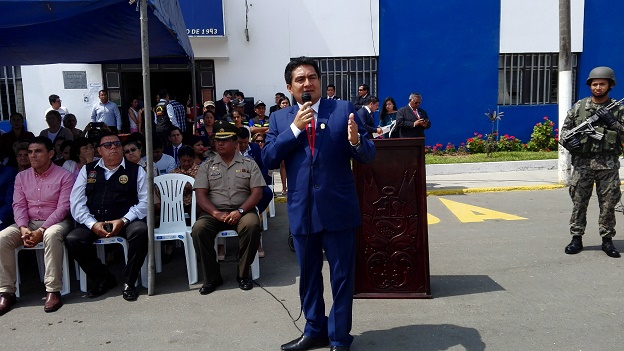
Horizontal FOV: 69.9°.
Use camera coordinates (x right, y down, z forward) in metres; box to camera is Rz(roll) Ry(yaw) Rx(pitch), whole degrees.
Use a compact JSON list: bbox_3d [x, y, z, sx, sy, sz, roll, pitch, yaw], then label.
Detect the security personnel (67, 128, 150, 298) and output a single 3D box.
[{"bbox_3d":[-1.728,0.278,3.751,0.640,1.250,0.800,-3,8,-10],"label":"security personnel"}]

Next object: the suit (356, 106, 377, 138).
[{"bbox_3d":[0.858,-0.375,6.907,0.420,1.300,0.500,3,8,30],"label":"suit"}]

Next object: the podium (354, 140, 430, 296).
[{"bbox_3d":[0.587,0.313,3.494,0.650,1.200,0.420,-1,7,3],"label":"podium"}]

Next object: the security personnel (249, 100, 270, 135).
[{"bbox_3d":[-0.851,-0.362,7.306,0.520,1.700,0.360,-2,7,-7],"label":"security personnel"}]

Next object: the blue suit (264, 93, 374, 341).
[{"bbox_3d":[0.040,0.280,2.665,0.620,1.440,0.400,0,8,10],"label":"blue suit"}]

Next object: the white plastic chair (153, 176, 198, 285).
[{"bbox_3d":[-1.216,0.457,3.878,0.490,0.840,0.530,-3,8,-10],"label":"white plastic chair"}]

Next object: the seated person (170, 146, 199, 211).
[{"bbox_3d":[-1.331,0.244,4.739,0.480,1.130,0.740,-2,7,-9],"label":"seated person"}]

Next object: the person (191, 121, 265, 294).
[{"bbox_3d":[-0.726,0.217,3.881,0.600,1.360,0.780,-3,7,-10],"label":"person"}]

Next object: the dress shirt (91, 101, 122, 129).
[{"bbox_3d":[-3.921,-1.142,8.513,0.570,0.620,0.280,-3,8,-15],"label":"dress shirt"}]

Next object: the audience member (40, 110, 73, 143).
[{"bbox_3d":[-3.365,-0.123,5.932,0.440,1.500,0.280,-3,8,-15],"label":"audience member"}]

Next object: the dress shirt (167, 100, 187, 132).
[{"bbox_3d":[-2.644,-1.153,8.717,0.480,0.720,0.300,-2,7,-9],"label":"dress shirt"}]

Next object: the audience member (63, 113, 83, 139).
[{"bbox_3d":[-3.378,-0.159,6.330,0.420,1.460,0.280,-3,8,-15],"label":"audience member"}]

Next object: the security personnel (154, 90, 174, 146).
[{"bbox_3d":[-2.794,-0.756,8.462,0.550,1.740,0.400,1,7,17],"label":"security personnel"}]

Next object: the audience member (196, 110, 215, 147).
[{"bbox_3d":[-1.458,-0.202,6.330,0.430,1.470,0.280,-3,8,-10],"label":"audience member"}]

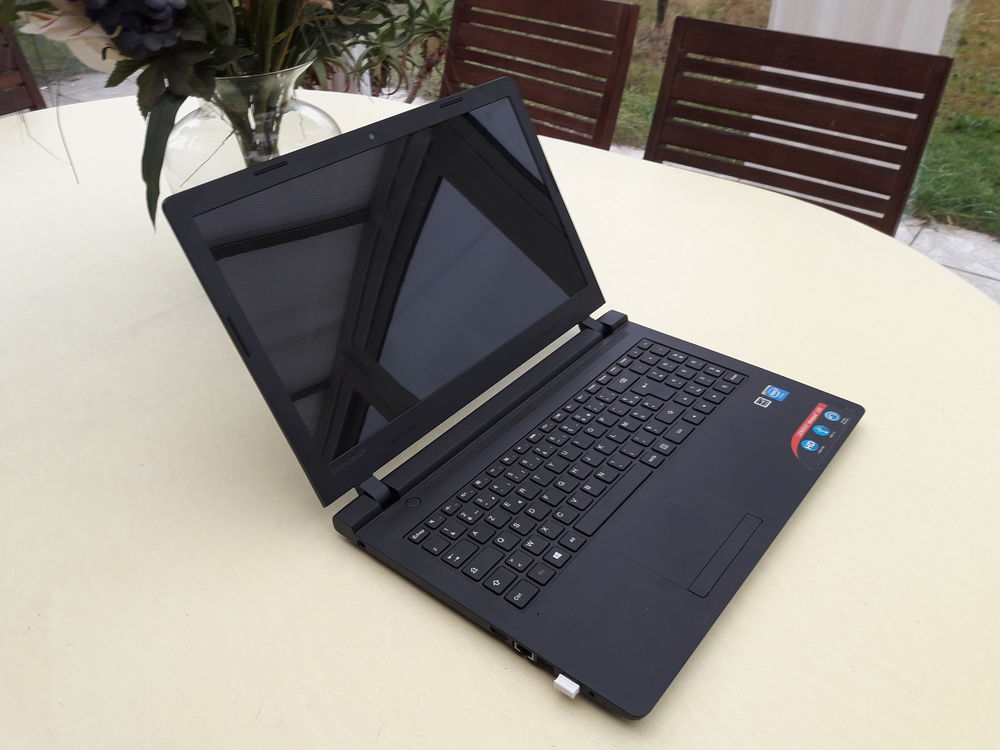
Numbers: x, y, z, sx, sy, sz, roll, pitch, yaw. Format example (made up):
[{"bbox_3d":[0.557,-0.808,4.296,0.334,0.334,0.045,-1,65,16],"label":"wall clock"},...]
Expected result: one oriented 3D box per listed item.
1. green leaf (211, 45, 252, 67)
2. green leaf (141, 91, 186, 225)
[{"bbox_3d":[-0.314,-0.374,0.947,0.054,0.028,0.032,-12,36,-14],"label":"green leaf"},{"bbox_3d":[-0.396,-0.248,0.948,0.045,0.165,0.030,5,29,-24],"label":"green leaf"}]

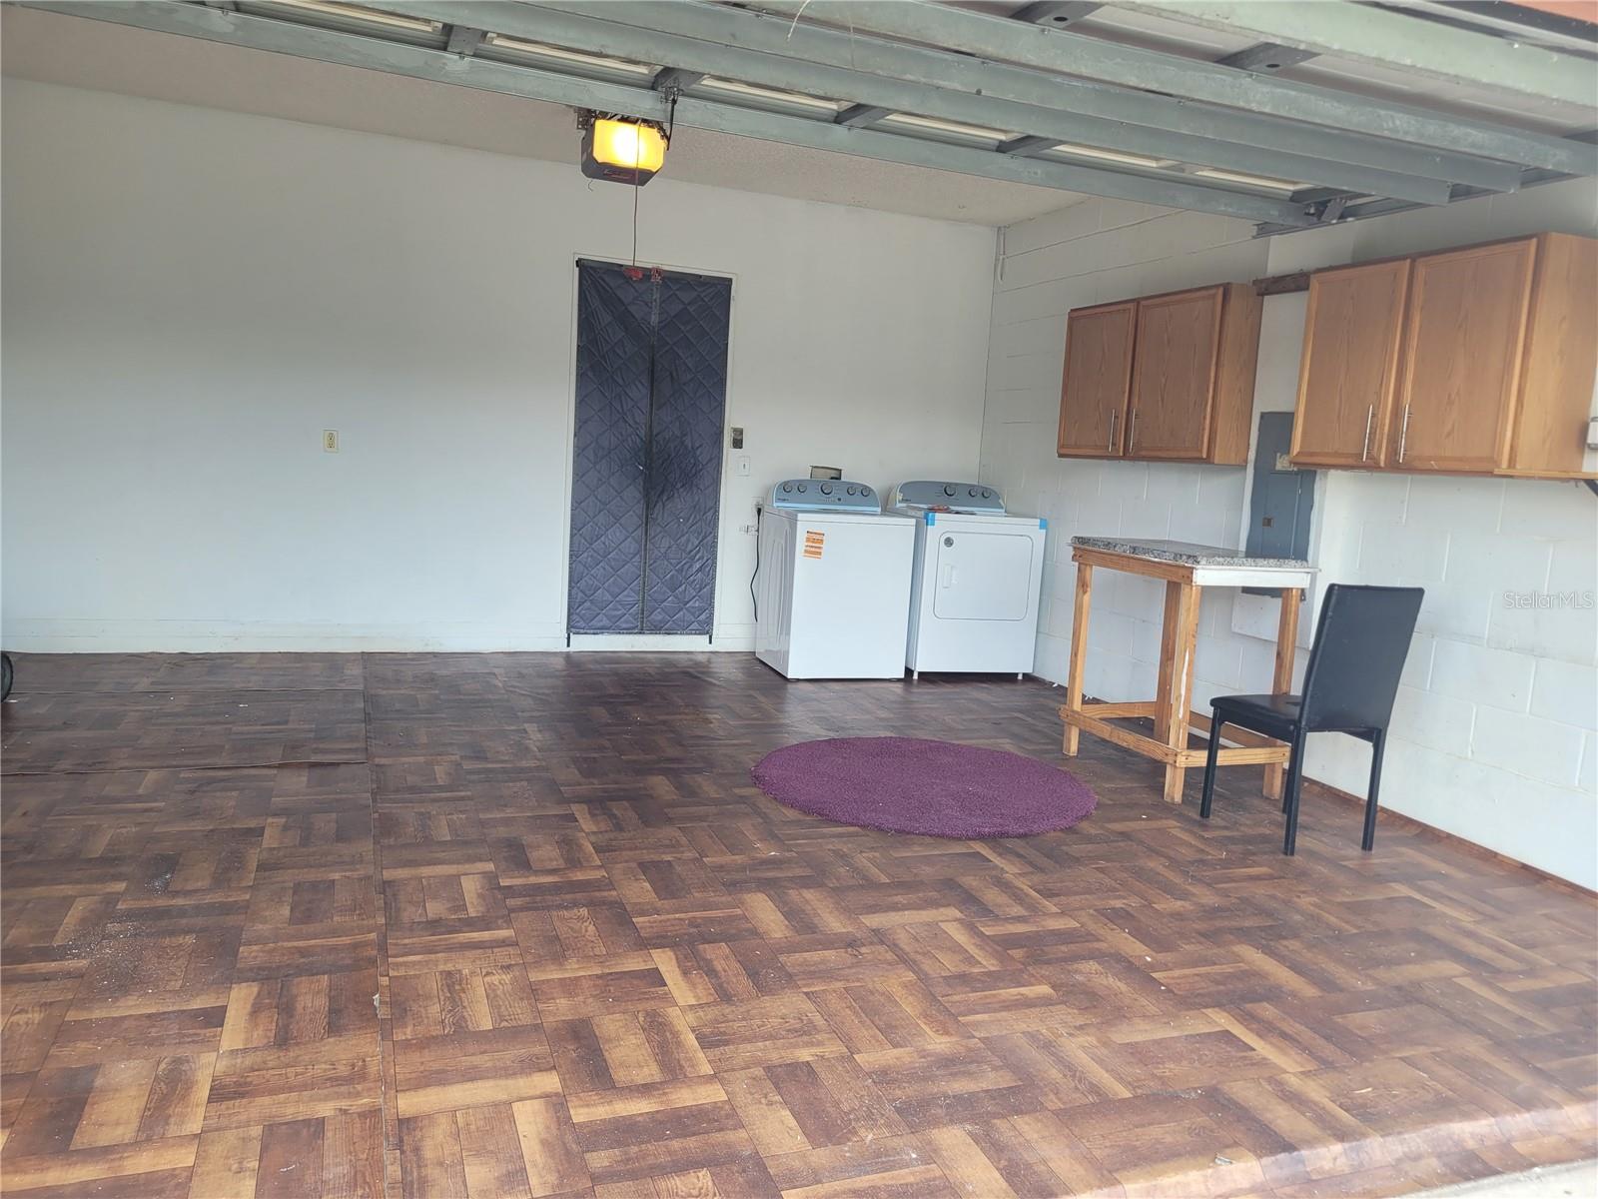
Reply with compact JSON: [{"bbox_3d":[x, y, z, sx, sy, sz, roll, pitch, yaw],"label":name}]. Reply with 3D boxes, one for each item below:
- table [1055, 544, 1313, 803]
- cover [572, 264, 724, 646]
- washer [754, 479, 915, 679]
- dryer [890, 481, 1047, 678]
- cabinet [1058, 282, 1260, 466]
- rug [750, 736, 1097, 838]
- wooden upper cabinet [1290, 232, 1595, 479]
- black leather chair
[{"bbox_3d":[1.583,0.264,5.061,0.600,0.953,0.900,1,7,-20],"label":"table"},{"bbox_3d":[-0.859,-0.832,6.966,0.900,2.110,0.040,1,7,-20],"label":"cover"},{"bbox_3d":[0.203,-0.134,6.944,0.690,1.090,0.690,1,7,-17],"label":"washer"},{"bbox_3d":[0.953,-0.134,7.201,0.735,1.115,0.710,1,7,-16],"label":"dryer"},{"bbox_3d":[1.735,-1.043,5.762,0.320,0.765,1.220,1,7,-20],"label":"cabinet"},{"bbox_3d":[0.479,0.706,4.672,1.320,0.030,1.320,3,7,0],"label":"rug"},{"bbox_3d":[2.278,-0.837,4.298,0.320,0.755,0.980,1,7,-20],"label":"wooden upper cabinet"},{"bbox_3d":[1.796,0.386,4.254,0.420,0.930,0.550,1,7,-19],"label":"black leather chair"}]

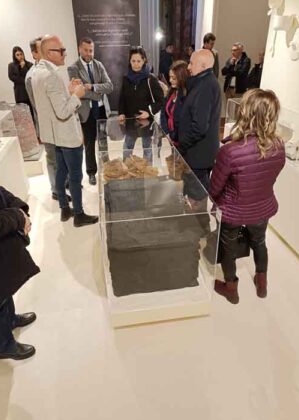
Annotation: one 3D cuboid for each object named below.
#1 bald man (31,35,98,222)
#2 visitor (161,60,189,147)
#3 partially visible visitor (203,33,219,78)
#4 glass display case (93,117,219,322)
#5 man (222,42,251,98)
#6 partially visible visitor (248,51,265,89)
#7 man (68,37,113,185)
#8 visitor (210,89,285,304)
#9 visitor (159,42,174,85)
[{"bbox_3d":[-0.829,-0.682,2.949,0.560,1.770,0.520,-15,33,-22],"label":"bald man"},{"bbox_3d":[0.340,-0.744,3.221,0.400,1.550,0.460,-13,32,-19],"label":"visitor"},{"bbox_3d":[1.061,-2.233,5.547,0.340,1.730,0.480,-7,31,-9],"label":"partially visible visitor"},{"bbox_3d":[-0.096,-0.159,2.909,0.685,0.876,2.308,-6,31,-7],"label":"glass display case"},{"bbox_3d":[1.484,-2.116,5.448,0.500,1.610,0.380,12,33,21],"label":"man"},{"bbox_3d":[1.963,-2.158,5.606,0.460,1.500,0.340,1,30,4],"label":"partially visible visitor"},{"bbox_3d":[-0.701,-1.147,3.757,0.540,1.750,0.380,-6,31,-7],"label":"man"},{"bbox_3d":[0.668,-0.077,2.087,0.520,1.530,0.450,-12,32,-17],"label":"visitor"},{"bbox_3d":[0.427,-2.754,6.623,0.460,1.570,0.340,-7,31,-9],"label":"visitor"}]

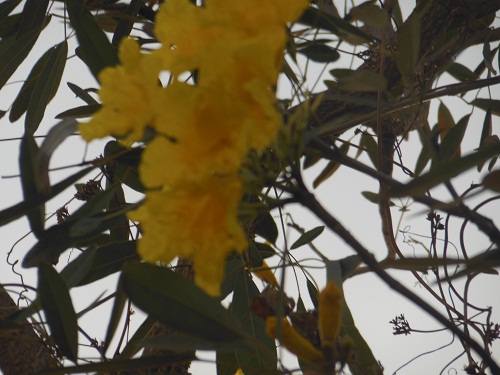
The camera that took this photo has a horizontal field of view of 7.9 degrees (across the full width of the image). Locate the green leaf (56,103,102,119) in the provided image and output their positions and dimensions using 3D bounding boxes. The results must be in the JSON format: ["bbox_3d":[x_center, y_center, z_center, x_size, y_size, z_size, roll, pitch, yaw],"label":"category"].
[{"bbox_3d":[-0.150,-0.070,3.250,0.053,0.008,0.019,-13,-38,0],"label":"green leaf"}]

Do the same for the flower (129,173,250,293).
[{"bbox_3d":[-0.040,0.032,2.360,0.070,0.058,0.073,-19,-77,35],"label":"flower"}]

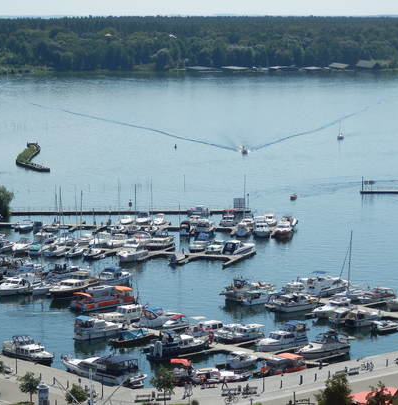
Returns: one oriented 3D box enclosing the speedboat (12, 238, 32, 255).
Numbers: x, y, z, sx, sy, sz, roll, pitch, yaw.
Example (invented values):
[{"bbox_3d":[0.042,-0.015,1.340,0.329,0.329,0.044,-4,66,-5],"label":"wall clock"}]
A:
[{"bbox_3d":[-38.200,9.764,331.600,2.400,2.000,6.600,3,8,26],"label":"speedboat"}]

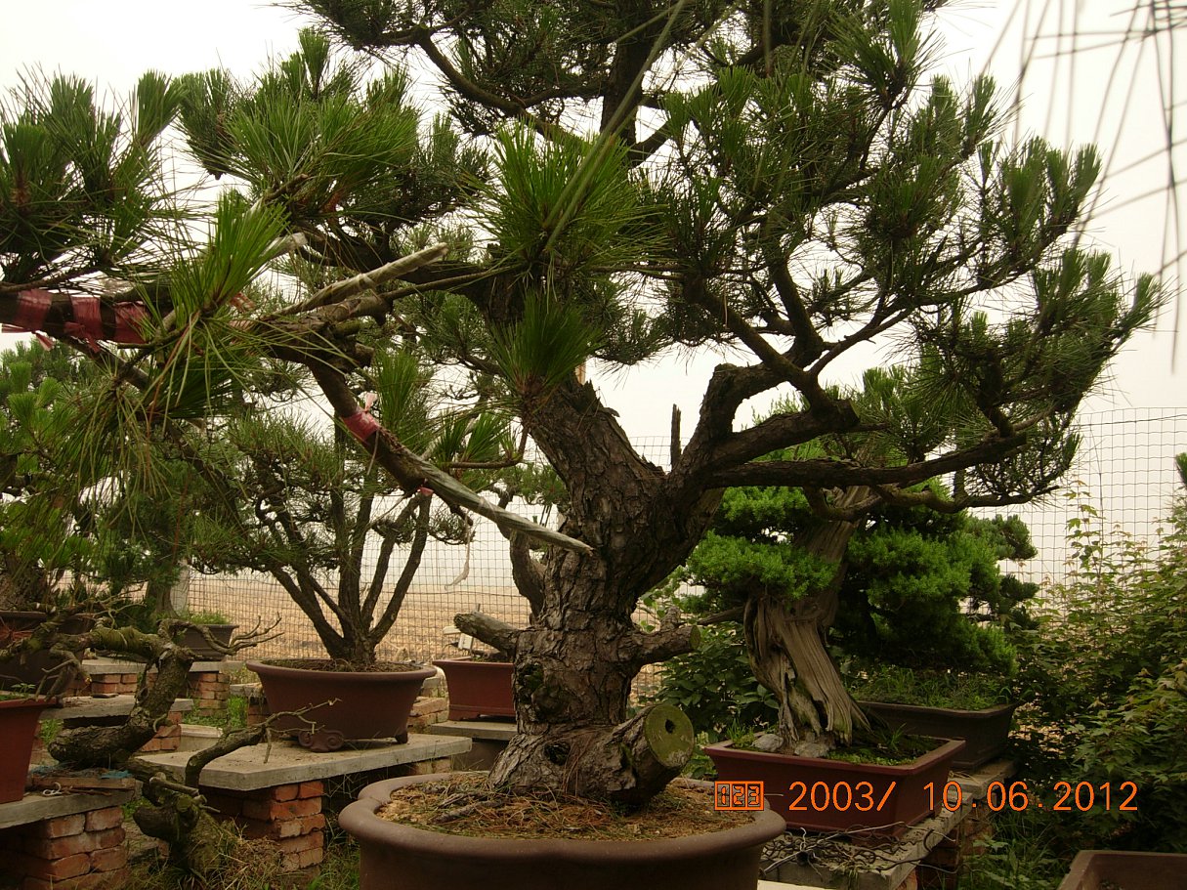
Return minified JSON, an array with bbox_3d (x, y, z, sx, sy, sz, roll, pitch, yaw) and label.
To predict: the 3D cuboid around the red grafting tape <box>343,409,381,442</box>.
[{"bbox_3d":[-0.259,-0.022,1.380,0.040,0.036,0.036,0,-6,0],"label":"red grafting tape"}]

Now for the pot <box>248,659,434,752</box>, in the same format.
[{"bbox_3d":[-0.945,0.978,4.583,0.700,0.290,0.700,0,-6,0],"label":"pot"}]

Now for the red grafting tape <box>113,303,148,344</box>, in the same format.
[{"bbox_3d":[-0.476,-0.126,1.270,0.031,0.041,0.040,0,-6,0],"label":"red grafting tape"}]

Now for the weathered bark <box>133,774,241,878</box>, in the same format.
[{"bbox_3d":[-1.251,1.173,3.800,0.290,0.290,0.270,0,-6,0],"label":"weathered bark"}]

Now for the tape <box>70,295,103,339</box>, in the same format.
[{"bbox_3d":[-0.522,-0.132,1.270,0.029,0.042,0.040,0,-6,0],"label":"tape"}]

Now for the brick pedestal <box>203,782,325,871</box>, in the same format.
[{"bbox_3d":[-1.152,1.309,4.270,0.380,0.310,0.240,-4,-7,35],"label":"brick pedestal"}]

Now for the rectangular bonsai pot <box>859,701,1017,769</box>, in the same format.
[{"bbox_3d":[1.040,0.937,4.028,0.560,0.190,0.400,-4,-7,36],"label":"rectangular bonsai pot"}]

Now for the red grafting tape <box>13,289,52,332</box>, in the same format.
[{"bbox_3d":[-0.578,-0.138,1.270,0.035,0.042,0.040,0,-6,0],"label":"red grafting tape"}]

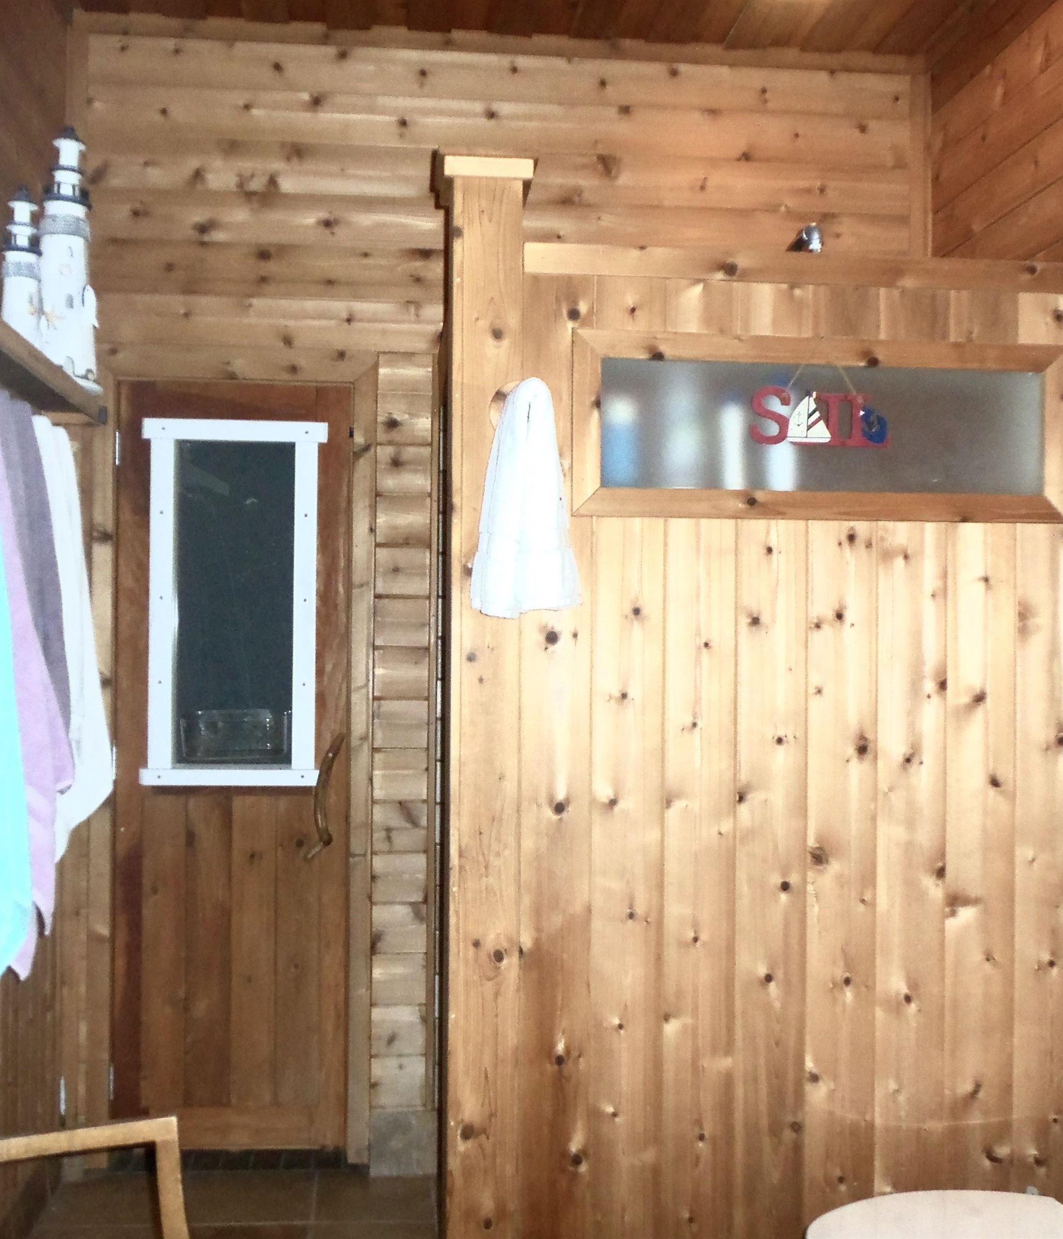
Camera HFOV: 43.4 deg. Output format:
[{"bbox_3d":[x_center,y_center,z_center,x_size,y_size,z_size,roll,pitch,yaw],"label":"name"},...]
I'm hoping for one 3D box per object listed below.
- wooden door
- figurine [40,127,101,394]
[{"bbox_3d":[-0.757,0.372,3.420,0.590,1.955,0.055,1,0,-6],"label":"wooden door"},{"bbox_3d":[-1.017,-0.788,2.934,0.142,0.579,0.142,1,-1,-25],"label":"figurine"}]

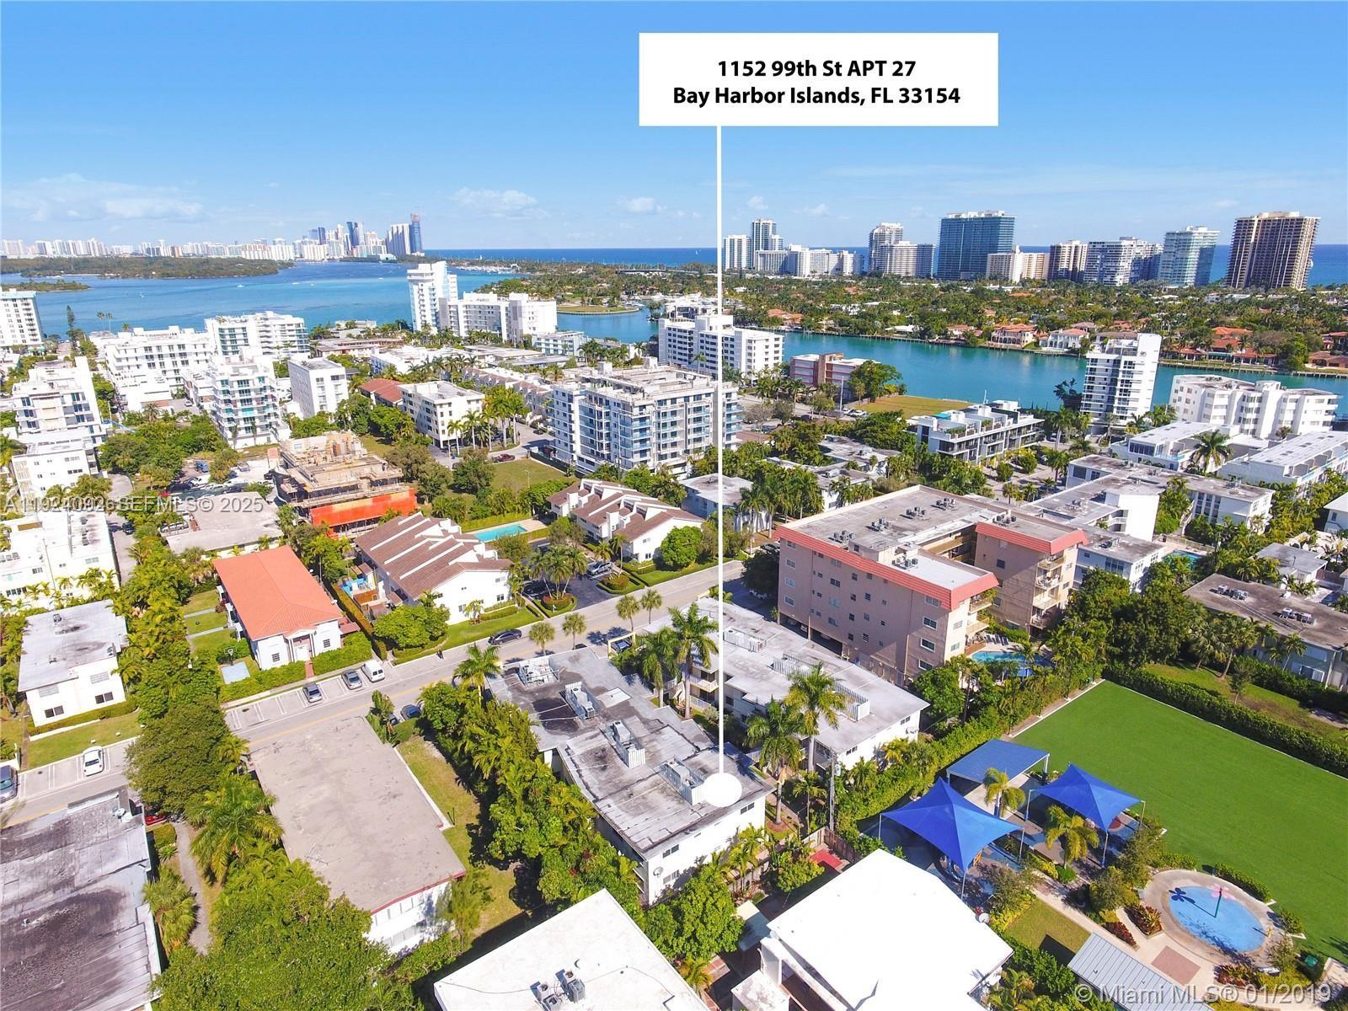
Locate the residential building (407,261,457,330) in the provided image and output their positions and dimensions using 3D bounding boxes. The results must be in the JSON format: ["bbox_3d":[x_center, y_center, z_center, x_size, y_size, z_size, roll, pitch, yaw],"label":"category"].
[{"bbox_3d":[-160.416,-136.188,515.719,27.000,47.000,20.000,-13,22,-32],"label":"residential building"}]

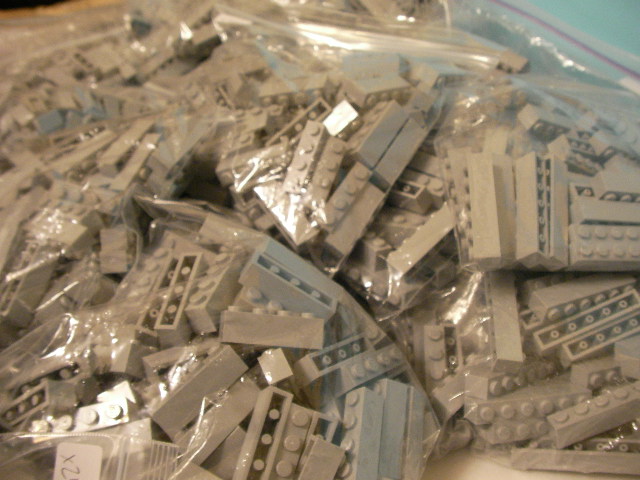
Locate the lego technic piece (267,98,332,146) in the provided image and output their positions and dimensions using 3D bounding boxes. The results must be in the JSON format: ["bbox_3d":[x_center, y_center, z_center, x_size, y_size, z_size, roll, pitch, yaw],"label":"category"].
[{"bbox_3d":[-0.008,-0.048,0.314,0.032,0.011,0.008,-42,77,-2],"label":"lego technic piece"}]

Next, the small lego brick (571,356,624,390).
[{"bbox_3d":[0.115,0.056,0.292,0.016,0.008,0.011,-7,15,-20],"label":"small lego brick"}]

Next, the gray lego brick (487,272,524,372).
[{"bbox_3d":[0.072,0.028,0.274,0.011,0.008,0.048,5,49,2],"label":"gray lego brick"}]

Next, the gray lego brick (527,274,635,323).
[{"bbox_3d":[0.118,0.024,0.312,0.048,0.008,0.011,-15,44,-17],"label":"gray lego brick"}]

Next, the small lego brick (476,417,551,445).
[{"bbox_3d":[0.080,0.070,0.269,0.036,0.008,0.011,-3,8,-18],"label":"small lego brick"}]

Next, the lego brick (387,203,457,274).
[{"bbox_3d":[0.048,-0.002,0.302,0.044,0.008,0.011,-43,68,-3],"label":"lego brick"}]

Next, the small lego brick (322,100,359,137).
[{"bbox_3d":[0.009,-0.054,0.322,0.016,0.011,0.008,-43,7,-4],"label":"small lego brick"}]

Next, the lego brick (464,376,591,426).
[{"bbox_3d":[0.080,0.063,0.269,0.048,0.008,0.011,-3,1,-14],"label":"lego brick"}]

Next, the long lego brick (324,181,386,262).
[{"bbox_3d":[0.012,-0.009,0.274,0.011,0.008,0.033,37,67,-6],"label":"long lego brick"}]

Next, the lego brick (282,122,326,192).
[{"bbox_3d":[-0.006,-0.032,0.287,0.008,0.011,0.032,16,74,6],"label":"lego brick"}]

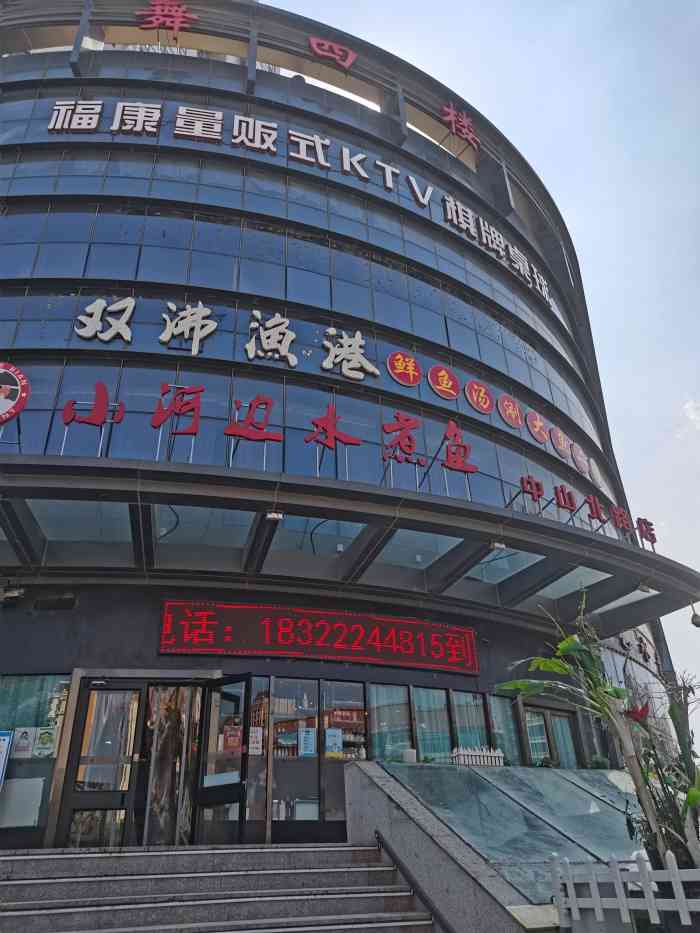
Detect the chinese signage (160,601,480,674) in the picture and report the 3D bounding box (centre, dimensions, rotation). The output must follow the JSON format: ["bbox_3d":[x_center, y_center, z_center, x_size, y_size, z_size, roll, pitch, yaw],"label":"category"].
[{"bbox_3d":[-0.210,2.369,9.683,4.678,0.726,0.280,10,-33,-19],"label":"chinese signage"}]

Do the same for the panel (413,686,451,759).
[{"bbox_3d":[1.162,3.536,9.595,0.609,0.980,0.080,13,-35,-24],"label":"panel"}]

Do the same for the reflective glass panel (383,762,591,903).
[{"bbox_3d":[0.970,2.482,4.950,0.780,0.060,2.680,7,-10,-15],"label":"reflective glass panel"}]

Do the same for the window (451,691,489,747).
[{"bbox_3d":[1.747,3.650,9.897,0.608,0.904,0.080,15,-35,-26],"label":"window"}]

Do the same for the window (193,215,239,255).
[{"bbox_3d":[-2.457,-4.277,12.963,0.869,0.973,0.080,5,-32,-12],"label":"window"}]

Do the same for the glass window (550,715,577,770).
[{"bbox_3d":[4.023,5.171,13.120,0.620,0.950,0.100,23,-39,-37],"label":"glass window"}]

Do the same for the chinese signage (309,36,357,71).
[{"bbox_3d":[-0.381,-10.172,17.309,1.300,0.720,0.150,10,-32,-20],"label":"chinese signage"}]

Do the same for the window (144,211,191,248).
[{"bbox_3d":[-3.310,-4.332,12.812,0.869,0.973,0.080,3,-32,-9],"label":"window"}]

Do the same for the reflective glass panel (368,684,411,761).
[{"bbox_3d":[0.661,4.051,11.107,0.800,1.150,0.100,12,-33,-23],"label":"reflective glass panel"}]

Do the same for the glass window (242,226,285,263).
[{"bbox_3d":[-1.615,-4.193,13.161,0.869,0.973,0.080,7,-32,-15],"label":"glass window"}]

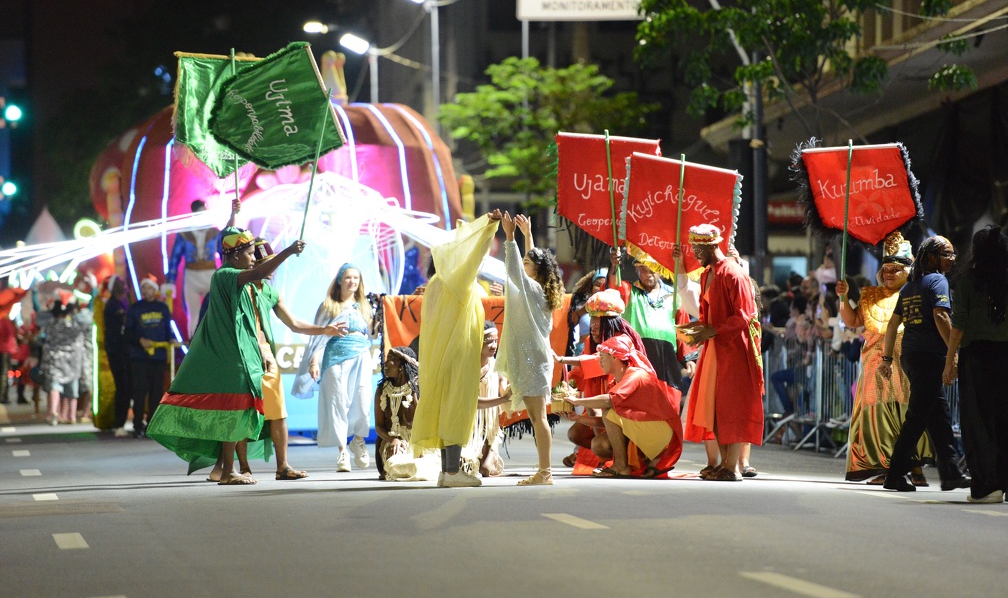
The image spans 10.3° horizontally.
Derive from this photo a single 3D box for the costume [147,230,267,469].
[{"bbox_3d":[-2.076,0.375,39.200,0.820,1.690,0.620,0,-1,10],"label":"costume"}]

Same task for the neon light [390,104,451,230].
[{"bbox_3d":[-0.917,-1.455,61.500,0.640,1.370,0.350,0,-1,0],"label":"neon light"}]

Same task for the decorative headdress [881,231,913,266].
[{"bbox_3d":[2.762,-0.355,39.400,0.230,0.240,0.240,0,-1,13],"label":"decorative headdress"}]

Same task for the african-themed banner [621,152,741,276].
[{"bbox_3d":[1.300,-0.626,41.000,0.840,0.870,0.070,5,-1,-3],"label":"african-themed banner"}]

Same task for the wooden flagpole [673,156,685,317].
[{"bbox_3d":[1.280,-0.465,41.000,0.027,1.200,0.027,3,0,0],"label":"wooden flagpole"}]

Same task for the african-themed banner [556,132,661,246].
[{"bbox_3d":[0.797,-0.820,42.300,0.800,0.870,0.070,1,-1,-3],"label":"african-themed banner"}]

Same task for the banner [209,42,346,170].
[{"bbox_3d":[-1.582,-1.344,39.100,0.860,0.780,0.100,-20,0,0],"label":"banner"}]

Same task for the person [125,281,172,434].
[{"bbox_3d":[-3.936,0.648,62.000,0.540,1.750,0.380,0,-1,-6],"label":"person"}]

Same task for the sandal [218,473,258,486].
[{"bbox_3d":[-1.875,1.270,39.400,0.265,0.085,0.100,0,-1,14],"label":"sandal"}]

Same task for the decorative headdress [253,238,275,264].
[{"bbox_3d":[-1.748,-0.348,40.200,0.220,0.175,0.200,0,-1,0],"label":"decorative headdress"}]

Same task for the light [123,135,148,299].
[{"bbox_3d":[-3.921,-0.861,59.500,0.280,1.750,0.300,0,0,0],"label":"light"}]

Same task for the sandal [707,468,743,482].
[{"bbox_3d":[1.591,1.264,40.300,0.280,0.100,0.110,0,0,-26],"label":"sandal"}]

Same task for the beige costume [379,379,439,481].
[{"bbox_3d":[-0.691,0.951,40.500,0.440,0.740,0.480,0,0,23],"label":"beige costume"}]

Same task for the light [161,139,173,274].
[{"bbox_3d":[-3.556,-0.975,59.000,0.130,1.410,0.150,0,0,-6],"label":"light"}]

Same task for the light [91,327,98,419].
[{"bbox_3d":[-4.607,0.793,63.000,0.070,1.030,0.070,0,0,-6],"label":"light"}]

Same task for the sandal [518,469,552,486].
[{"bbox_3d":[0.219,1.240,38.900,0.238,0.110,0.095,0,-1,-9],"label":"sandal"}]

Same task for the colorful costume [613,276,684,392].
[{"bbox_3d":[1.146,0.359,43.200,0.620,1.080,0.380,0,0,0],"label":"colorful costume"}]

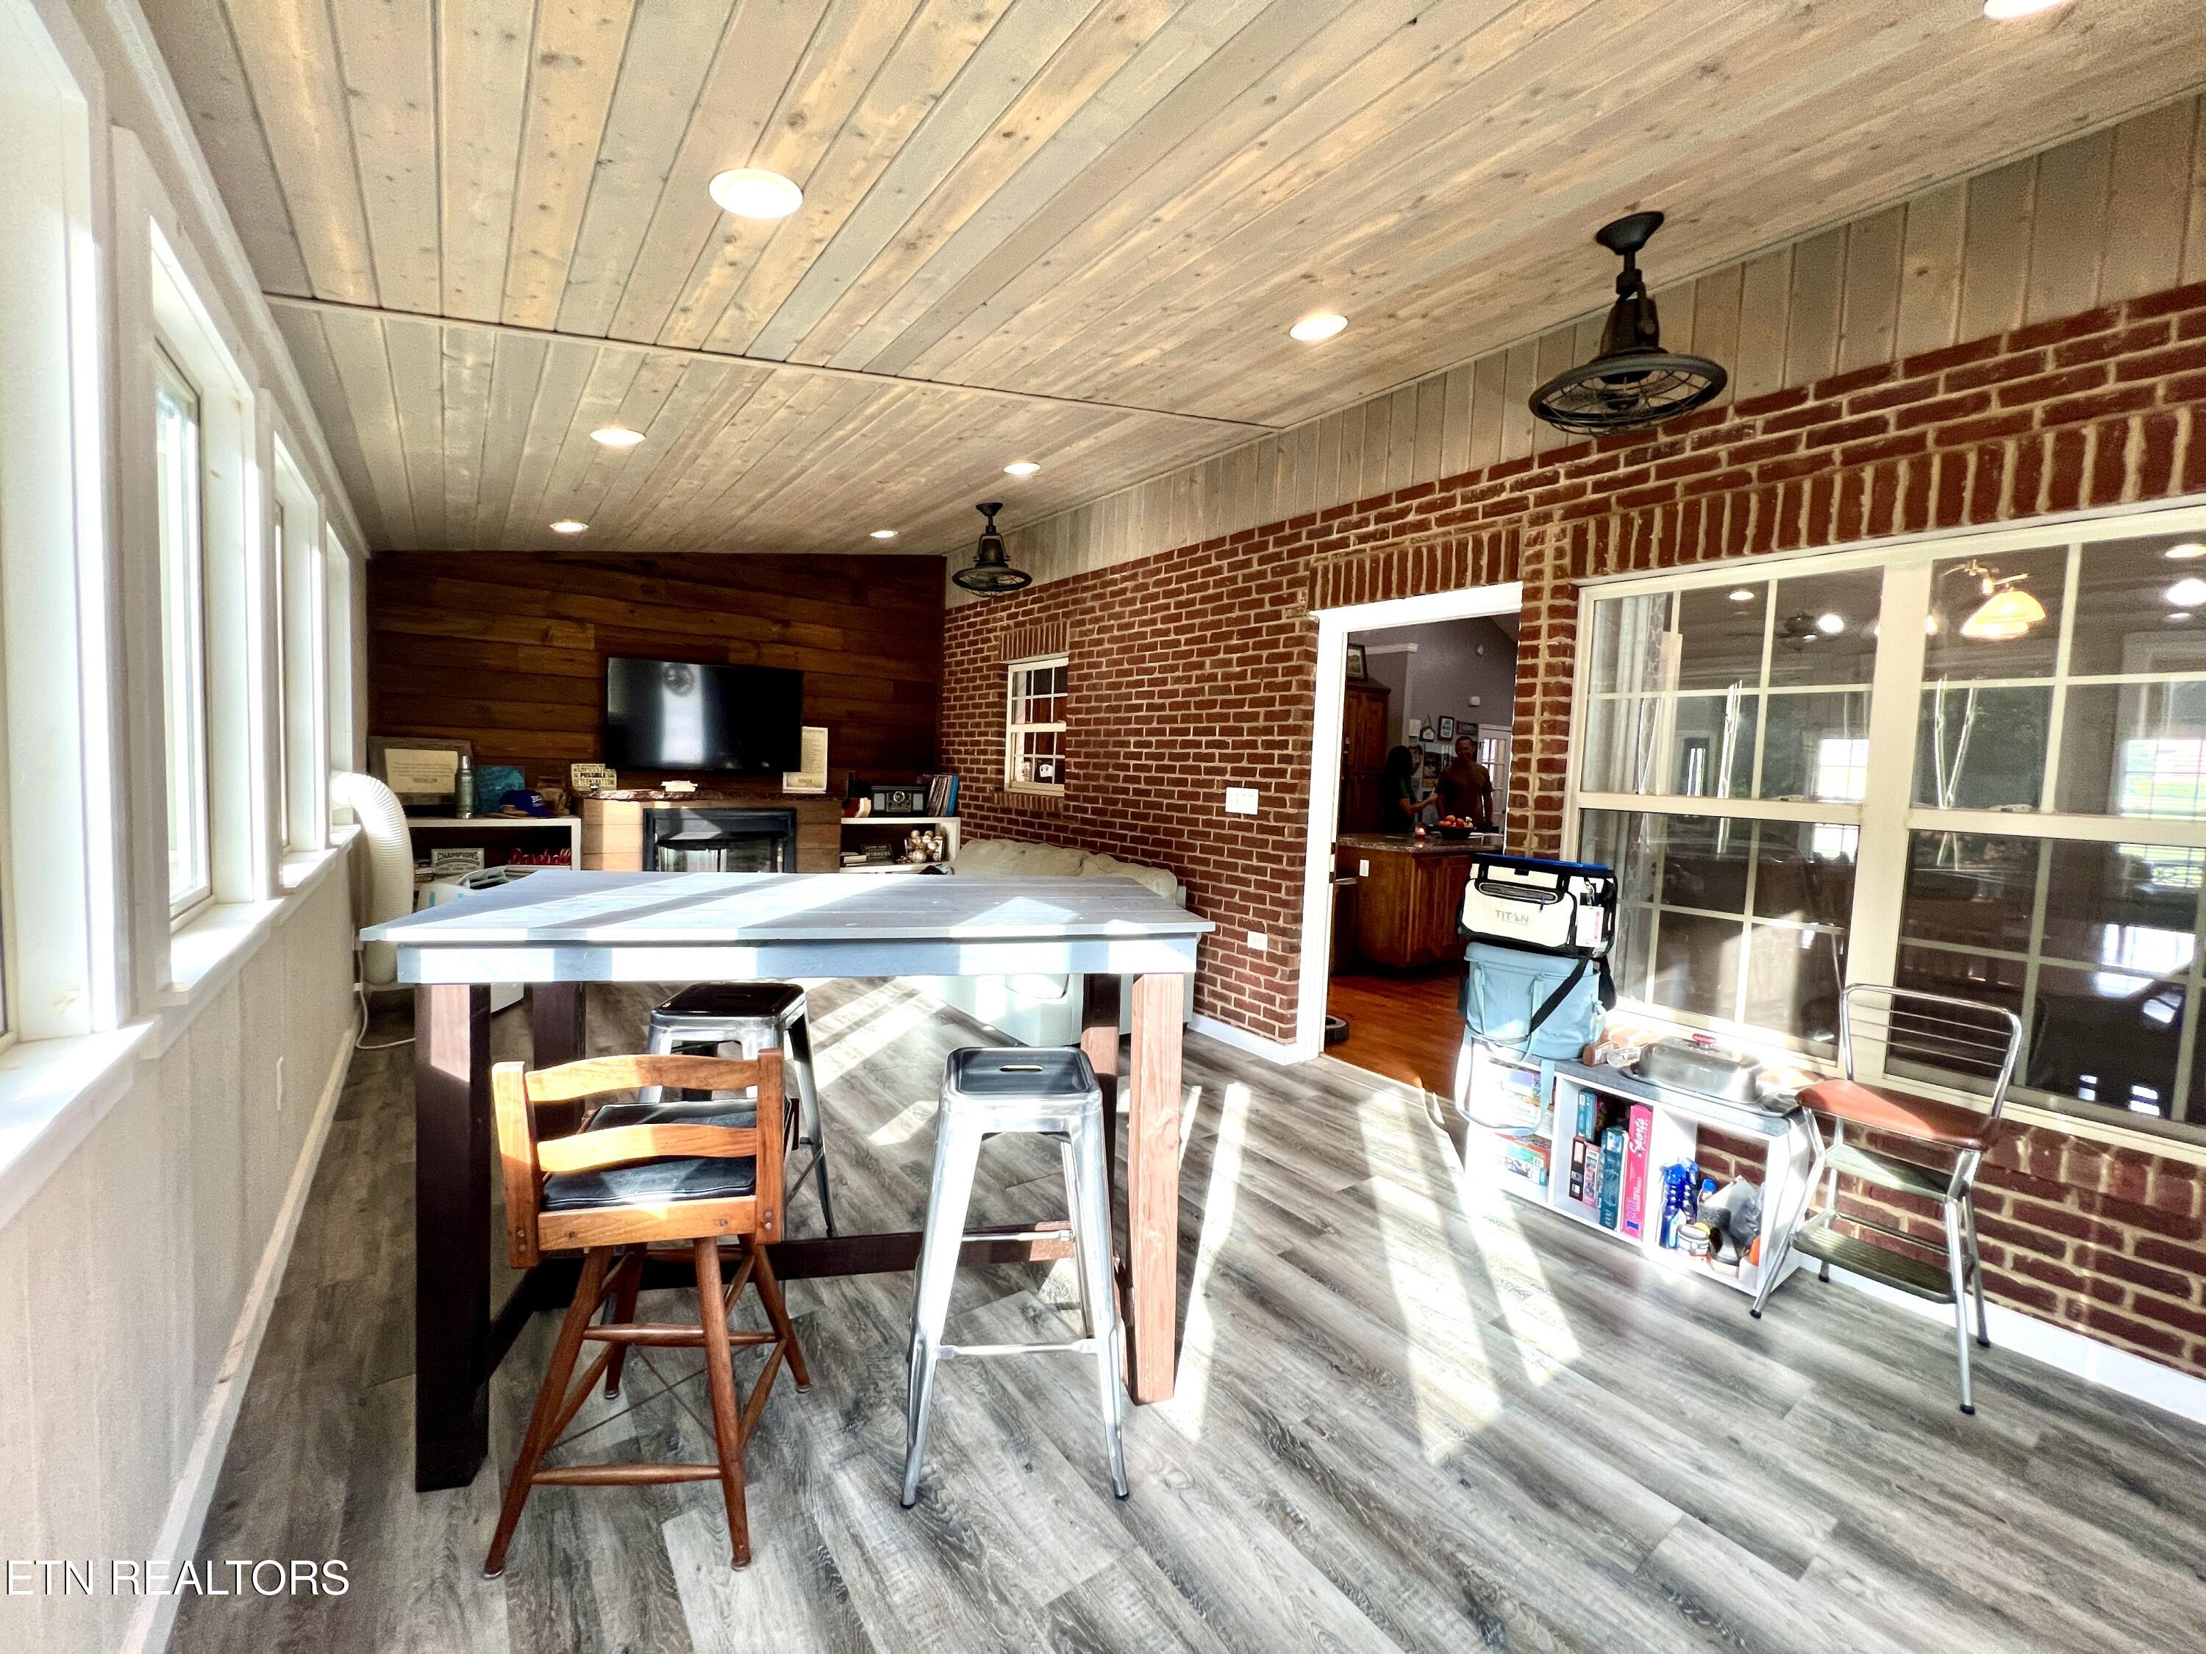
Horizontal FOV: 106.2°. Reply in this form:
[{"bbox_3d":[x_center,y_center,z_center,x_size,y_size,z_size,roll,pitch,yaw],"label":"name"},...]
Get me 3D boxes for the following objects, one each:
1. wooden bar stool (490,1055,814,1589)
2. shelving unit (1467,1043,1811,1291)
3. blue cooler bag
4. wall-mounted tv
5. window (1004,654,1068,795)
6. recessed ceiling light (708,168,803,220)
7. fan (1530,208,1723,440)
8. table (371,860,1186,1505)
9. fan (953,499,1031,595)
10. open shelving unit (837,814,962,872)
[{"bbox_3d":[-0.824,0.808,1.581,0.460,0.910,0.480,2,4,-11],"label":"wooden bar stool"},{"bbox_3d":[1.725,1.057,2.762,0.300,0.480,0.890,-1,5,-38],"label":"shelving unit"},{"bbox_3d":[1.571,0.616,3.009,0.240,0.350,0.400,-1,5,-38],"label":"blue cooler bag"},{"bbox_3d":[-2.706,-0.745,5.696,1.250,0.720,0.070,-1,5,-38],"label":"wall-mounted tv"},{"bbox_3d":[-0.461,-0.705,5.884,0.120,0.950,0.900,-1,5,-38],"label":"window"},{"bbox_3d":[-0.809,-1.486,1.928,0.200,0.030,0.200,-11,12,-37],"label":"recessed ceiling light"},{"bbox_3d":[1.500,-1.454,2.361,0.485,0.550,0.485,-1,5,-38],"label":"fan"},{"bbox_3d":[-0.634,0.703,2.056,1.610,1.070,0.770,2,4,-15],"label":"table"},{"bbox_3d":[-0.694,-1.760,5.179,0.485,0.550,0.485,3,4,0],"label":"fan"},{"bbox_3d":[-1.648,0.402,6.486,0.960,0.950,0.360,-1,5,-38],"label":"open shelving unit"}]

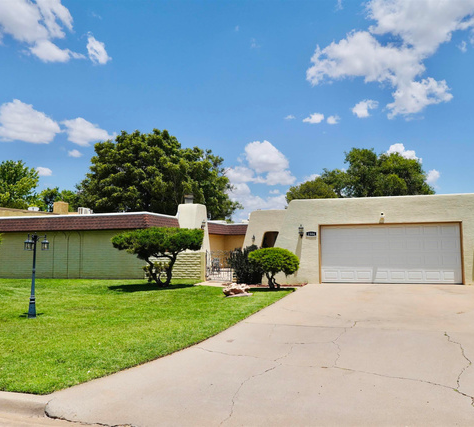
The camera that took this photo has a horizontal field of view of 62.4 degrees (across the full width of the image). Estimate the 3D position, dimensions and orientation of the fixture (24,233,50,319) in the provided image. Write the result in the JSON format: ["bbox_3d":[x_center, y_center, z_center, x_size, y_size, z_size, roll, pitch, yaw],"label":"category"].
[{"bbox_3d":[-4.189,1.296,8.200,0.467,1.774,0.500,2,-6,-27],"label":"fixture"}]

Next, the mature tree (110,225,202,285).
[{"bbox_3d":[-2.707,1.486,13.500,3.111,2.076,2.645,1,-5,-11],"label":"mature tree"}]

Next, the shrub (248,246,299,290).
[{"bbox_3d":[1.216,1.816,13.000,1.704,1.335,1.619,-1,-5,5],"label":"shrub"}]

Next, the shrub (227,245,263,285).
[{"bbox_3d":[0.340,1.926,14.800,1.399,1.502,1.330,-1,-5,1],"label":"shrub"}]

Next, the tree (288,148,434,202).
[{"bbox_3d":[11.307,-0.910,37.000,13.175,10.669,11.199,-2,-5,18],"label":"tree"}]

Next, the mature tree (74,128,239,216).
[{"bbox_3d":[-5.963,-1.418,31.000,12.587,10.882,11.958,1,-5,-11],"label":"mature tree"}]

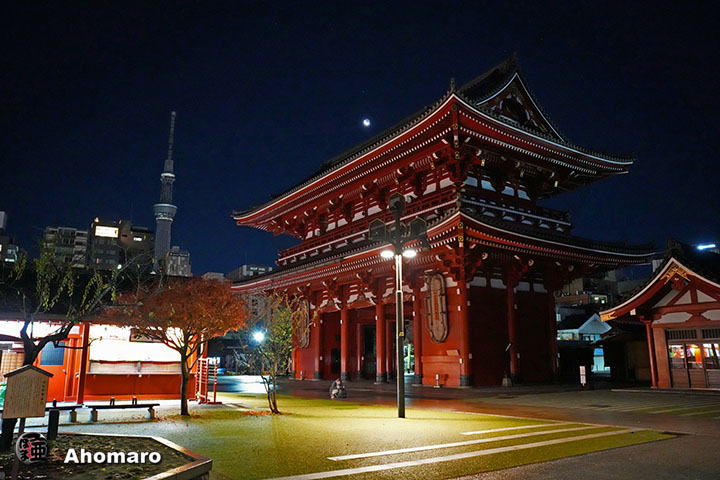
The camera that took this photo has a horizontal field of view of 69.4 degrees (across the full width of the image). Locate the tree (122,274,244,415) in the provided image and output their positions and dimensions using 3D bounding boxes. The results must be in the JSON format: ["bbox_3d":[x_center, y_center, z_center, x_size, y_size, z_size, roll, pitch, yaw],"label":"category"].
[{"bbox_3d":[-5.595,3.333,16.483,4.000,4.200,3.900,0,-13,0],"label":"tree"}]

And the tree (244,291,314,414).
[{"bbox_3d":[-2.586,3.552,16.702,2.200,3.850,2.100,0,-13,0],"label":"tree"}]

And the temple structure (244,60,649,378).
[{"bbox_3d":[3.623,0.118,43.288,18.637,22.300,31.135,8,-16,-34],"label":"temple structure"}]

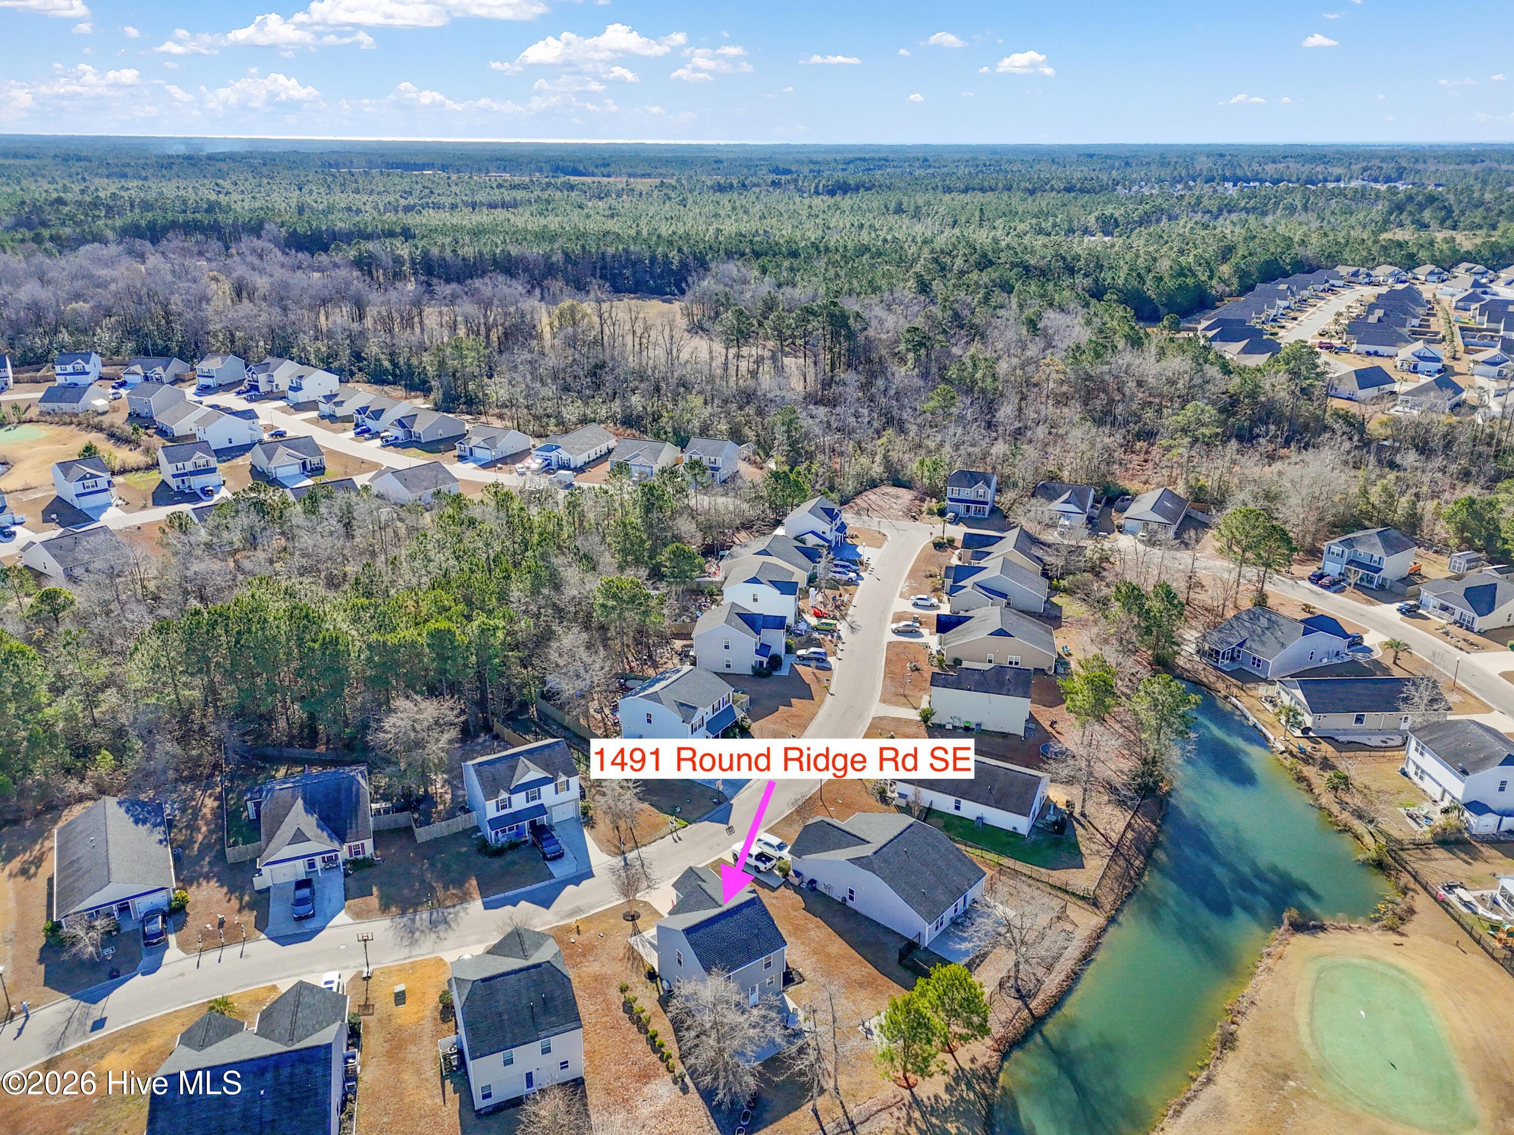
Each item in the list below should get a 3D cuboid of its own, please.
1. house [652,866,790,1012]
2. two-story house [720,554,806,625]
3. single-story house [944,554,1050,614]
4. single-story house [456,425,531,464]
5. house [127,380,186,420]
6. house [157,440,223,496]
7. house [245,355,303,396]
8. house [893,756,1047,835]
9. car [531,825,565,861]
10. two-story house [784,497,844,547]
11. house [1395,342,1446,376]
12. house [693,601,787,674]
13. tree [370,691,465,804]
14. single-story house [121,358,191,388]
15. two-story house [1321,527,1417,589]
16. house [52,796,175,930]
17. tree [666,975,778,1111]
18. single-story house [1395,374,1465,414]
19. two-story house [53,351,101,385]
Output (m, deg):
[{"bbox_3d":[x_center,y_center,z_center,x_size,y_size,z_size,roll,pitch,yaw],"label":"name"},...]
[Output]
[{"bbox_3d":[-4.230,33.640,95.890,8.150,8.000,12.800,-15,27,-33],"label":"house"},{"bbox_3d":[1.347,3.705,175.815,12.400,7.900,9.300,5,23,11],"label":"two-story house"},{"bbox_3d":[41.009,3.238,181.300,17.667,6.070,13.127,7,23,15],"label":"single-story house"},{"bbox_3d":[-66.725,-32.063,264.882,12.400,5.800,15.000,12,25,26],"label":"single-story house"},{"bbox_3d":[-167.100,-47.350,293.050,9.100,8.000,11.650,10,24,23],"label":"house"},{"bbox_3d":[-128.698,-23.753,237.954,9.680,8.325,12.971,-15,27,-34],"label":"house"},{"bbox_3d":[-148.826,-59.935,324.788,9.000,8.500,13.300,13,25,28],"label":"house"},{"bbox_3d":[24.710,24.580,122.430,16.500,5.000,9.600,11,25,25],"label":"house"},{"bbox_3d":[-23.163,30.174,115.995,1.950,1.750,4.850,-12,25,-27],"label":"car"},{"bbox_3d":[11.720,-8.968,203.481,10.500,7.900,9.400,7,23,15],"label":"two-story house"},{"bbox_3d":[230.770,-73.530,364.530,13.580,6.600,18.750,13,25,27],"label":"house"},{"bbox_3d":[-2.290,10.490,155.440,13.000,8.000,7.680,3,23,6],"label":"house"},{"bbox_3d":[-40.536,21.471,125.062,11.000,13.000,11.000,-8,24,-19],"label":"tree"},{"bbox_3d":[-193.825,-64.183,338.521,13.455,6.195,17.134,0,22,-1],"label":"single-story house"},{"bbox_3d":[108.820,-2.520,186.540,12.700,7.840,9.350,-13,26,-30],"label":"two-story house"},{"bbox_3d":[-67.300,30.470,109.810,10.290,5.100,16.570,-13,26,-29],"label":"house"},{"bbox_3d":[-2.765,38.117,84.755,9.000,11.000,9.000,0,22,0],"label":"tree"},{"bbox_3d":[205.291,-52.870,318.940,12.200,6.500,21.000,20,29,40],"label":"single-story house"},{"bbox_3d":[-217.005,-63.503,335.259,10.200,8.900,11.400,-5,23,-12],"label":"two-story house"}]

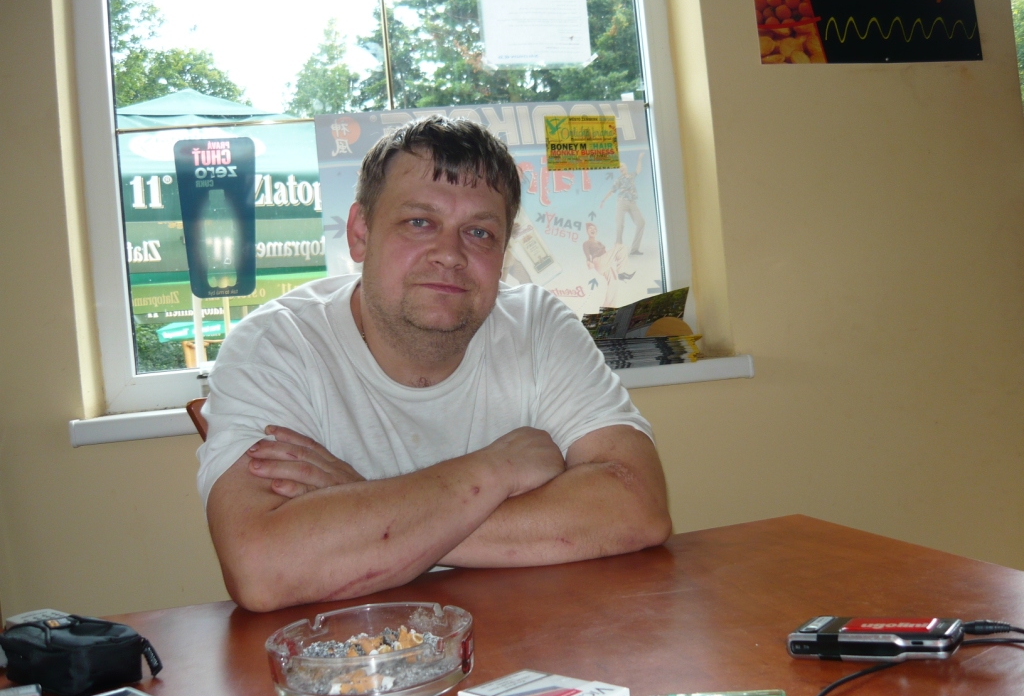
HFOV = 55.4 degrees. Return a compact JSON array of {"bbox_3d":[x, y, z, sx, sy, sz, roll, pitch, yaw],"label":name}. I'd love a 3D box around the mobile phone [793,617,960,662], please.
[{"bbox_3d":[0.255,0.204,0.686,0.109,0.018,0.047,-5,-2,22],"label":"mobile phone"}]

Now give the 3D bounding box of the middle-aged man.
[{"bbox_3d":[-0.091,0.379,1.240,0.534,1.262,0.599,-4,-2,-14],"label":"middle-aged man"}]

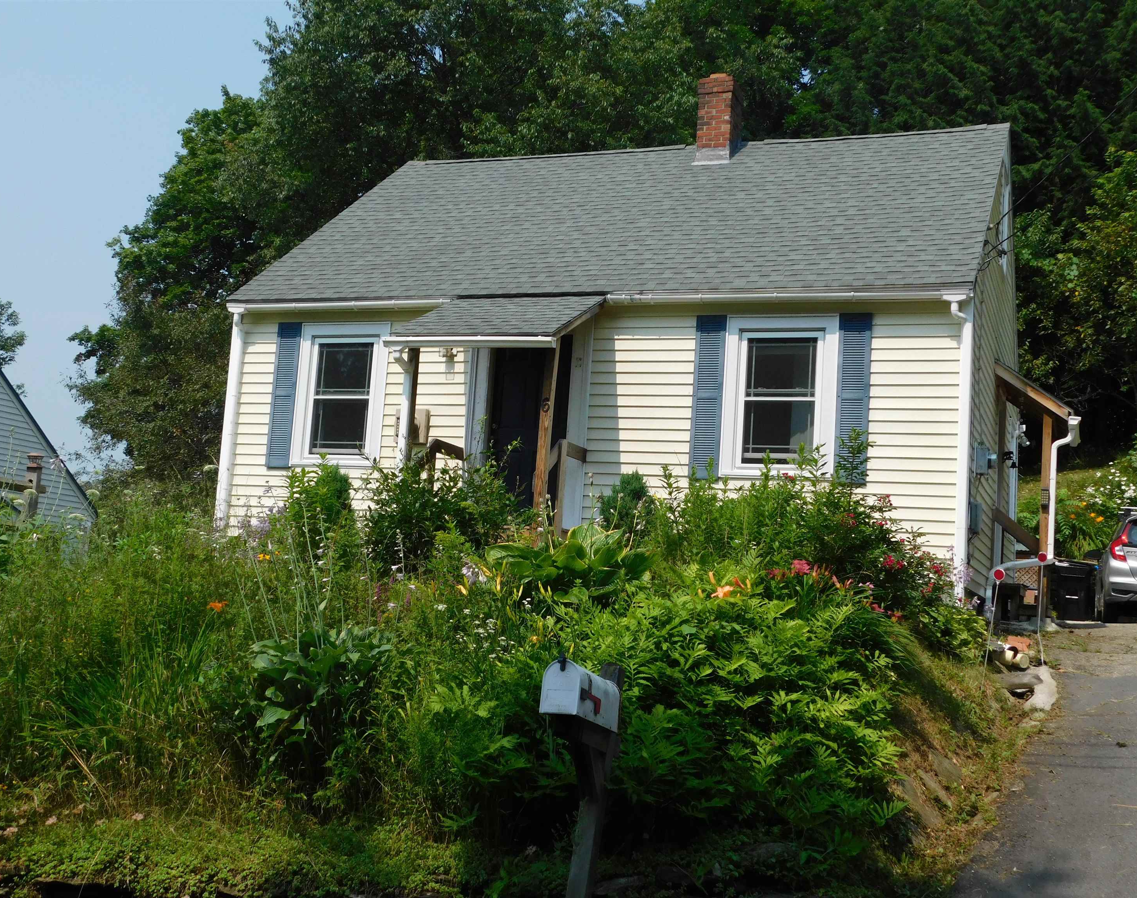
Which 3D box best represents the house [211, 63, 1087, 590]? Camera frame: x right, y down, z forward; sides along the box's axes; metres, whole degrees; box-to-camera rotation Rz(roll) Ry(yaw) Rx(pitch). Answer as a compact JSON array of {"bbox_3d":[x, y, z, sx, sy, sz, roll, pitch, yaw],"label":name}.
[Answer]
[{"bbox_3d":[1.404,-1.490,16.902,8.820,6.602,8.870,1,-8,21],"label":"house"}]

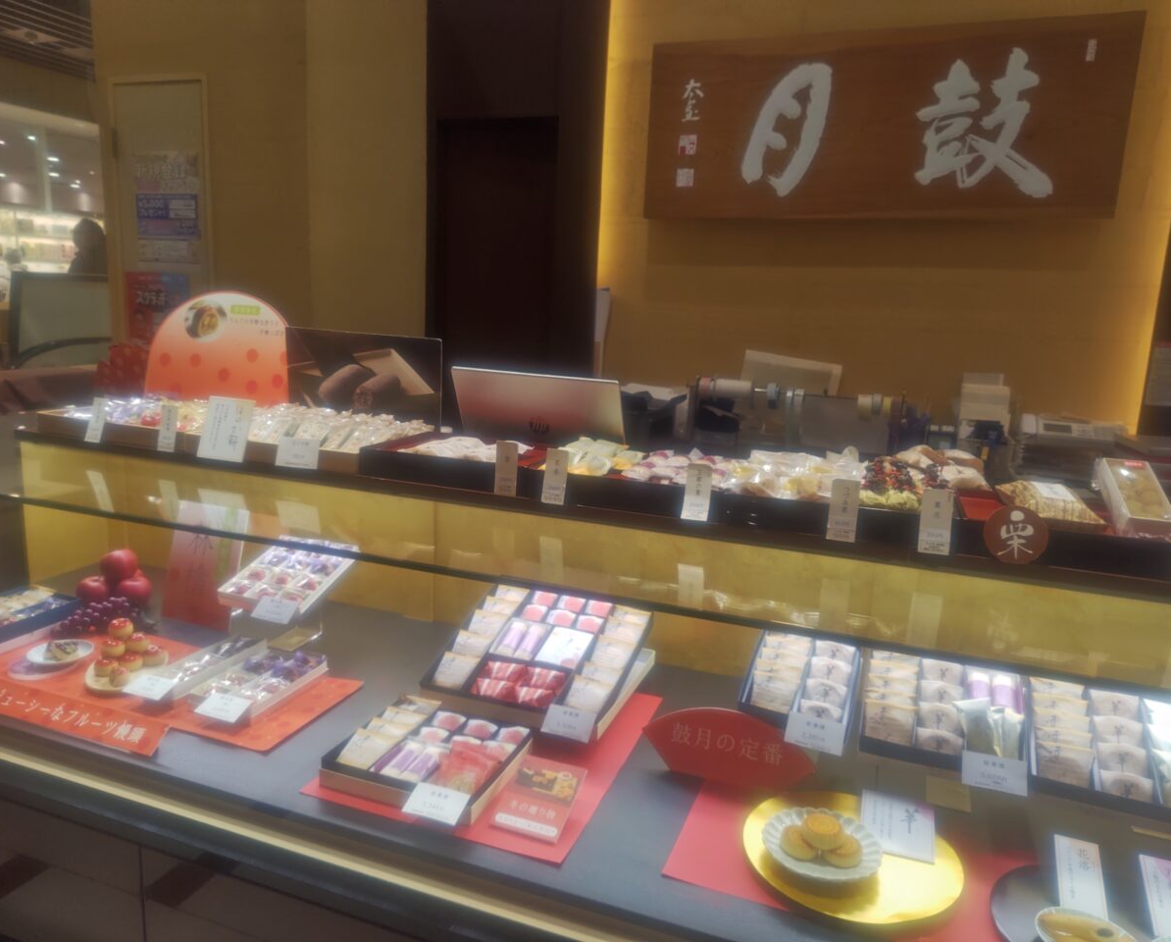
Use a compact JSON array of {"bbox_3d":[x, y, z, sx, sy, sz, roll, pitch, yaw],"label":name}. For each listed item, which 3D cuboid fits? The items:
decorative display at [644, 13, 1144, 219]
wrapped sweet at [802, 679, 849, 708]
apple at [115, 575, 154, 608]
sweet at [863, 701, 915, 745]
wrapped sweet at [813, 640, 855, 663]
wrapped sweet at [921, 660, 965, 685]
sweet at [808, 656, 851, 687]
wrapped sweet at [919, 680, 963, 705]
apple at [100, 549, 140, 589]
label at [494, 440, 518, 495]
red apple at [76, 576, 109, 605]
[{"bbox_3d":[1.188,-1.444,3.508,1.902,0.751,0.050,6,11,20],"label":"decorative display"},{"bbox_3d":[0.366,0.355,1.286,0.062,0.026,0.066,7,44,24],"label":"wrapped sweet"},{"bbox_3d":[-1.014,0.273,1.878,0.072,0.067,0.072,6,11,20],"label":"apple"},{"bbox_3d":[0.443,0.367,1.217,0.073,0.018,0.073,7,34,22],"label":"sweet"},{"bbox_3d":[0.407,0.313,1.377,0.062,0.026,0.066,7,44,24],"label":"wrapped sweet"},{"bbox_3d":[0.557,0.327,1.306,0.062,0.026,0.066,7,44,22],"label":"wrapped sweet"},{"bbox_3d":[0.388,0.333,1.334,0.062,0.026,0.066,7,44,24],"label":"sweet"},{"bbox_3d":[0.535,0.349,1.258,0.062,0.026,0.066,7,44,22],"label":"wrapped sweet"},{"bbox_3d":[-1.029,0.216,1.845,0.079,0.075,0.079,6,11,20],"label":"apple"},{"bbox_3d":[-0.145,-0.003,1.532,0.043,0.100,0.004,6,8,20],"label":"label"},{"bbox_3d":[-1.090,0.273,1.853,0.072,0.066,0.072,6,11,20],"label":"red apple"}]

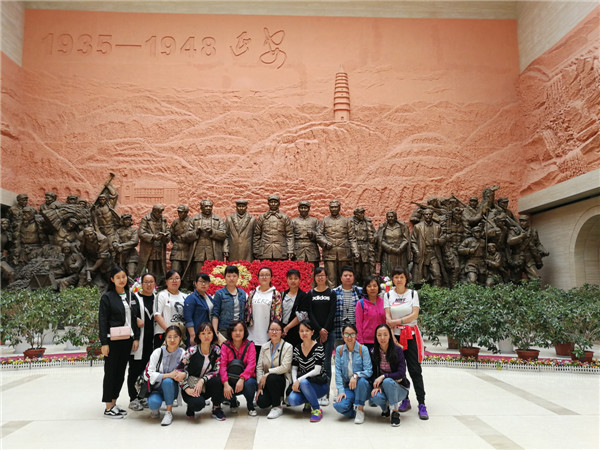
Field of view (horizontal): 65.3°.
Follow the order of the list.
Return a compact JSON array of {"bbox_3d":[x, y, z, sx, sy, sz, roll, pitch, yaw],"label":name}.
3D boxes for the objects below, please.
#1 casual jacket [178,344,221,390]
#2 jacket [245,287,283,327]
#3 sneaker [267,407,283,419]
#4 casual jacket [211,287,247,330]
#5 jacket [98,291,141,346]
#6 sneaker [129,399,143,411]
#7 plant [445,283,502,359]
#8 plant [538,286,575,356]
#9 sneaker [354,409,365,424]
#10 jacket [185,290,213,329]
[{"bbox_3d":[-1.132,1.605,5.273,0.460,0.500,0.420,2,-7,-17],"label":"casual jacket"},{"bbox_3d":[-0.448,1.006,5.740,0.460,0.520,0.270,0,-7,-4],"label":"jacket"},{"bbox_3d":[-0.274,2.075,5.230,0.090,0.100,0.245,-3,-7,22],"label":"sneaker"},{"bbox_3d":[-0.900,1.051,5.890,0.440,0.520,0.270,1,-6,-5],"label":"casual jacket"},{"bbox_3d":[-2.067,1.071,5.359,0.460,0.640,0.320,5,-8,-33],"label":"jacket"},{"bbox_3d":[-1.929,2.101,5.517,0.100,0.110,0.260,5,-8,-38],"label":"sneaker"},{"bbox_3d":[3.255,1.815,8.804,1.050,1.380,1.000,0,-6,0],"label":"plant"},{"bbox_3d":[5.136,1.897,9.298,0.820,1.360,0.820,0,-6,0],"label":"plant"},{"bbox_3d":[0.646,2.054,5.046,0.090,0.100,0.245,-1,-6,12],"label":"sneaker"},{"bbox_3d":[-1.241,1.097,5.835,0.440,0.560,0.300,3,-7,-28],"label":"jacket"}]

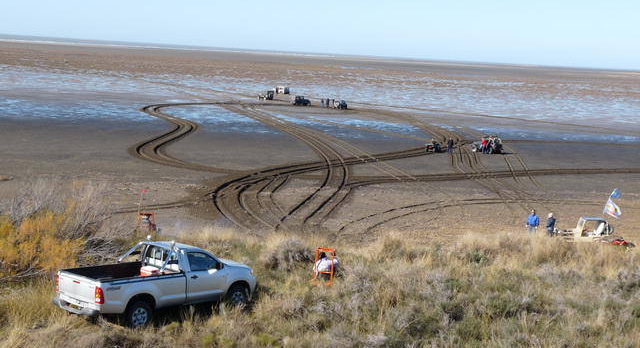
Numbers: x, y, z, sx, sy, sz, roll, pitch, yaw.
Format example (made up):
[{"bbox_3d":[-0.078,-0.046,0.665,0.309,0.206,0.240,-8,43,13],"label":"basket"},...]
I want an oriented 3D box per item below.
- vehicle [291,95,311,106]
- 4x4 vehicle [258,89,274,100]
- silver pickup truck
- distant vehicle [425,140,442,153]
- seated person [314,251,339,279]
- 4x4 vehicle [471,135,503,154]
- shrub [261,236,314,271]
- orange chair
[{"bbox_3d":[-3.919,-14.969,190.522,3.700,1.800,1.700,0,8,-21],"label":"vehicle"},{"bbox_3d":[-11.831,-17.239,204.589,1.700,1.800,3.700,7,9,29],"label":"4x4 vehicle"},{"bbox_3d":[-3.814,2.580,22.691,1.800,1.860,5.200,8,7,40],"label":"silver pickup truck"},{"bbox_3d":[13.571,-3.362,110.670,1.400,1.400,2.400,7,8,27],"label":"distant vehicle"},{"bbox_3d":[0.232,2.862,28.600,0.600,0.900,0.800,5,8,17],"label":"seated person"},{"bbox_3d":[20.343,-3.611,113.049,1.800,2.000,3.500,-1,9,-31],"label":"4x4 vehicle"},{"bbox_3d":[-1.107,2.726,31.500,1.750,0.950,1.400,3,7,0],"label":"shrub"},{"bbox_3d":[0.153,2.862,28.300,0.580,1.100,0.620,5,8,17],"label":"orange chair"}]

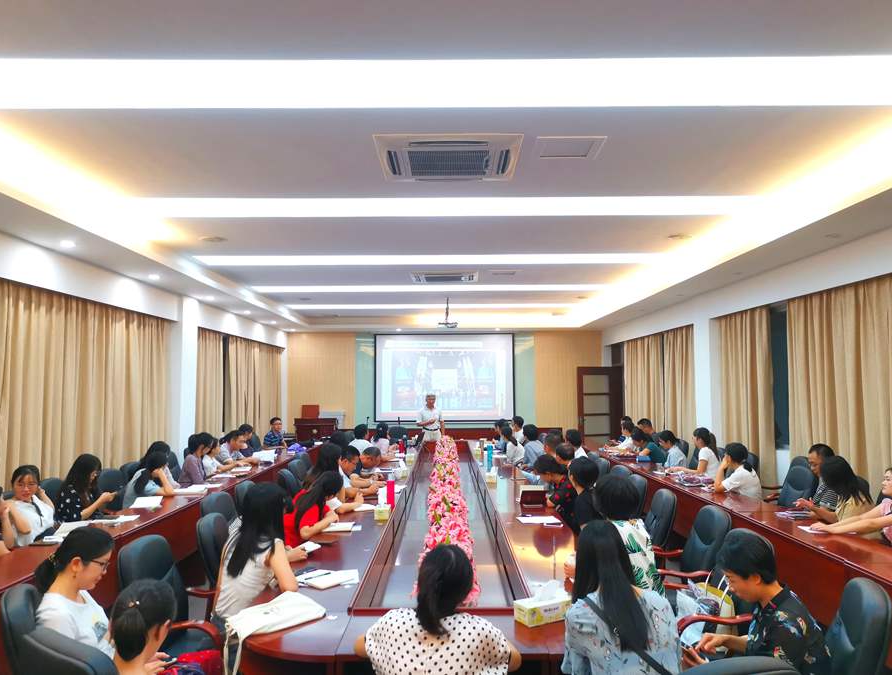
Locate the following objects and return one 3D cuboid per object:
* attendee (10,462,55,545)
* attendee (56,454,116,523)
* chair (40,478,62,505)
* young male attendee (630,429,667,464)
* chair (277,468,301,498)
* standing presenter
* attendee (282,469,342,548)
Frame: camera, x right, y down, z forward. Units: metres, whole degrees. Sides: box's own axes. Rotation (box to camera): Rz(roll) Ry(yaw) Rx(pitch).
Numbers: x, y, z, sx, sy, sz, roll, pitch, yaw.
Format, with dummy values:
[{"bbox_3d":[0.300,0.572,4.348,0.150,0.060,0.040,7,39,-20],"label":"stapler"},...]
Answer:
[{"bbox_3d":[-2.770,1.491,4.657,0.750,1.240,0.500,-1,-4,18],"label":"attendee"},{"bbox_3d":[-2.830,1.551,5.485,0.740,1.250,0.480,0,-4,0],"label":"attendee"},{"bbox_3d":[-2.900,1.652,5.518,0.620,1.040,0.600,0,-4,0],"label":"chair"},{"bbox_3d":[2.850,1.907,10.092,0.780,1.180,0.500,0,-4,0],"label":"young male attendee"},{"bbox_3d":[-1.200,1.708,6.316,0.620,1.040,0.600,0,-4,0],"label":"chair"},{"bbox_3d":[-0.300,1.891,13.301,0.540,1.660,0.400,0,-4,-3],"label":"standing presenter"},{"bbox_3d":[-0.930,1.512,4.806,0.750,1.220,0.500,0,-4,0],"label":"attendee"}]

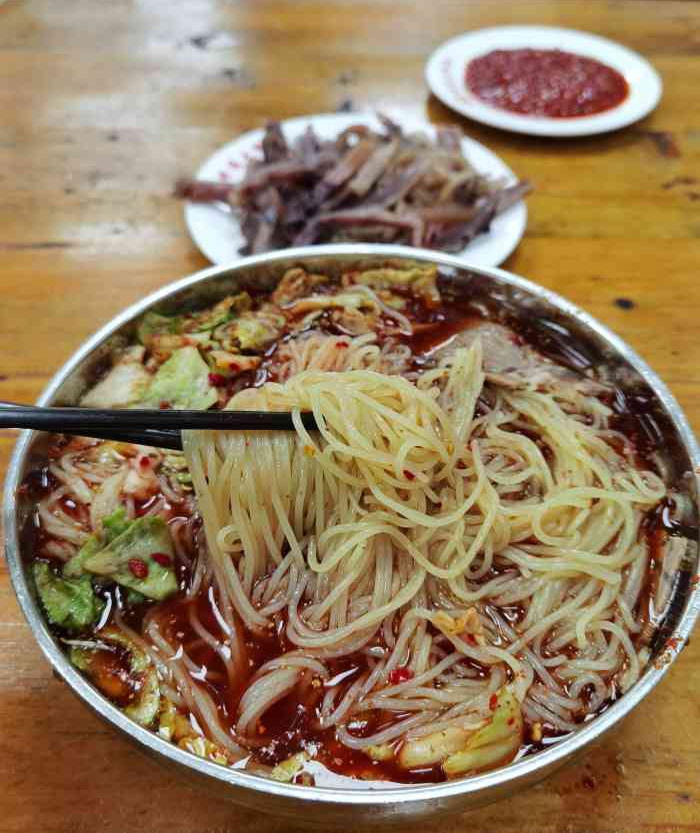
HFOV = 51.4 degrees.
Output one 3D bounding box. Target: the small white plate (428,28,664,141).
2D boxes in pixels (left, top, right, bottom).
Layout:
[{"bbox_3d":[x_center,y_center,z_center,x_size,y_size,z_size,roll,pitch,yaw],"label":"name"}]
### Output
[{"bbox_3d":[0.142,-0.243,0.541,0.167,0.021,0.167,1,50,0],"label":"small white plate"}]

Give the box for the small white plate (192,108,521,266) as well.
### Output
[{"bbox_3d":[0.004,-0.122,0.439,0.200,0.023,0.200,0,50,0],"label":"small white plate"}]

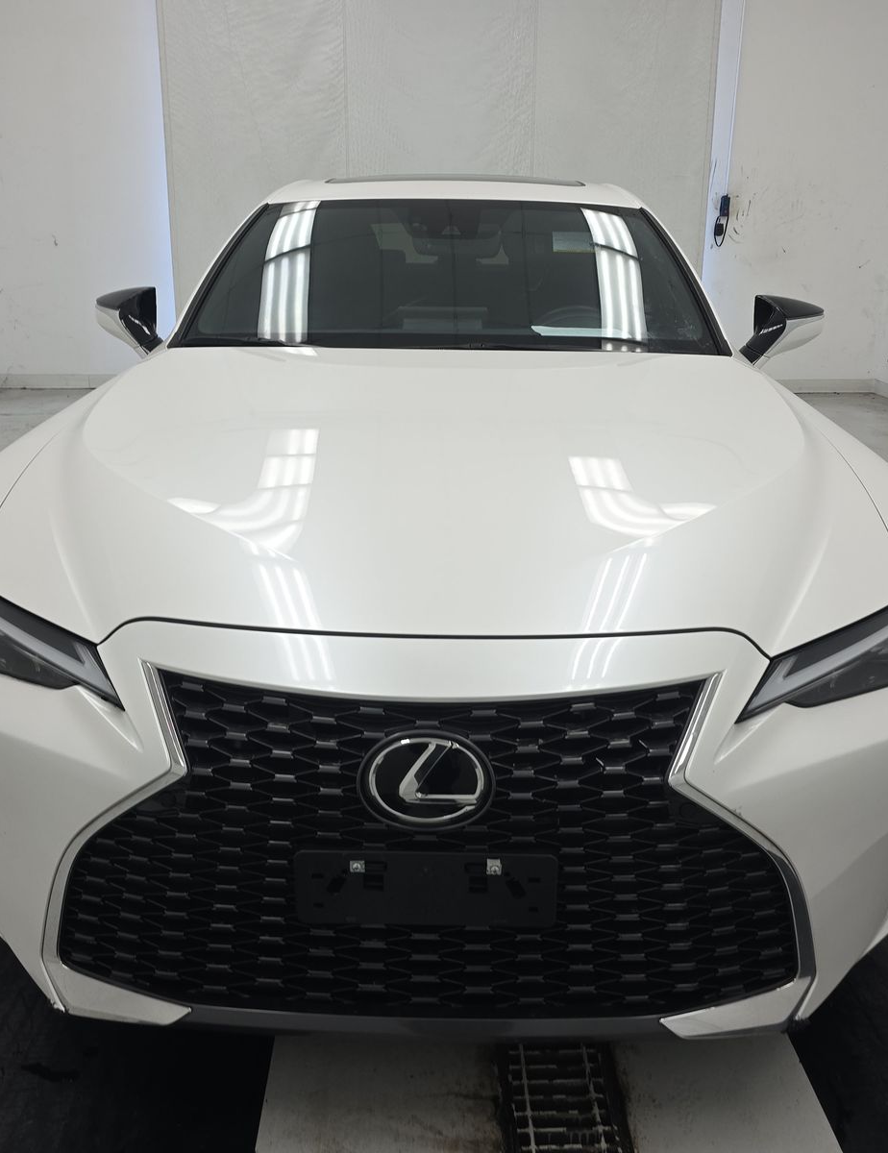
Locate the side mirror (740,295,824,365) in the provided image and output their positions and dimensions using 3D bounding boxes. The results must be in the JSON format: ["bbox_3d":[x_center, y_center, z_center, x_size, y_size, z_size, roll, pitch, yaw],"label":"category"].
[{"bbox_3d":[0.943,-0.685,2.850,0.220,0.185,0.160,1,19,1],"label":"side mirror"}]

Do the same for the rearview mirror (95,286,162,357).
[{"bbox_3d":[-0.882,-0.714,2.870,0.200,0.185,0.160,1,19,1],"label":"rearview mirror"}]

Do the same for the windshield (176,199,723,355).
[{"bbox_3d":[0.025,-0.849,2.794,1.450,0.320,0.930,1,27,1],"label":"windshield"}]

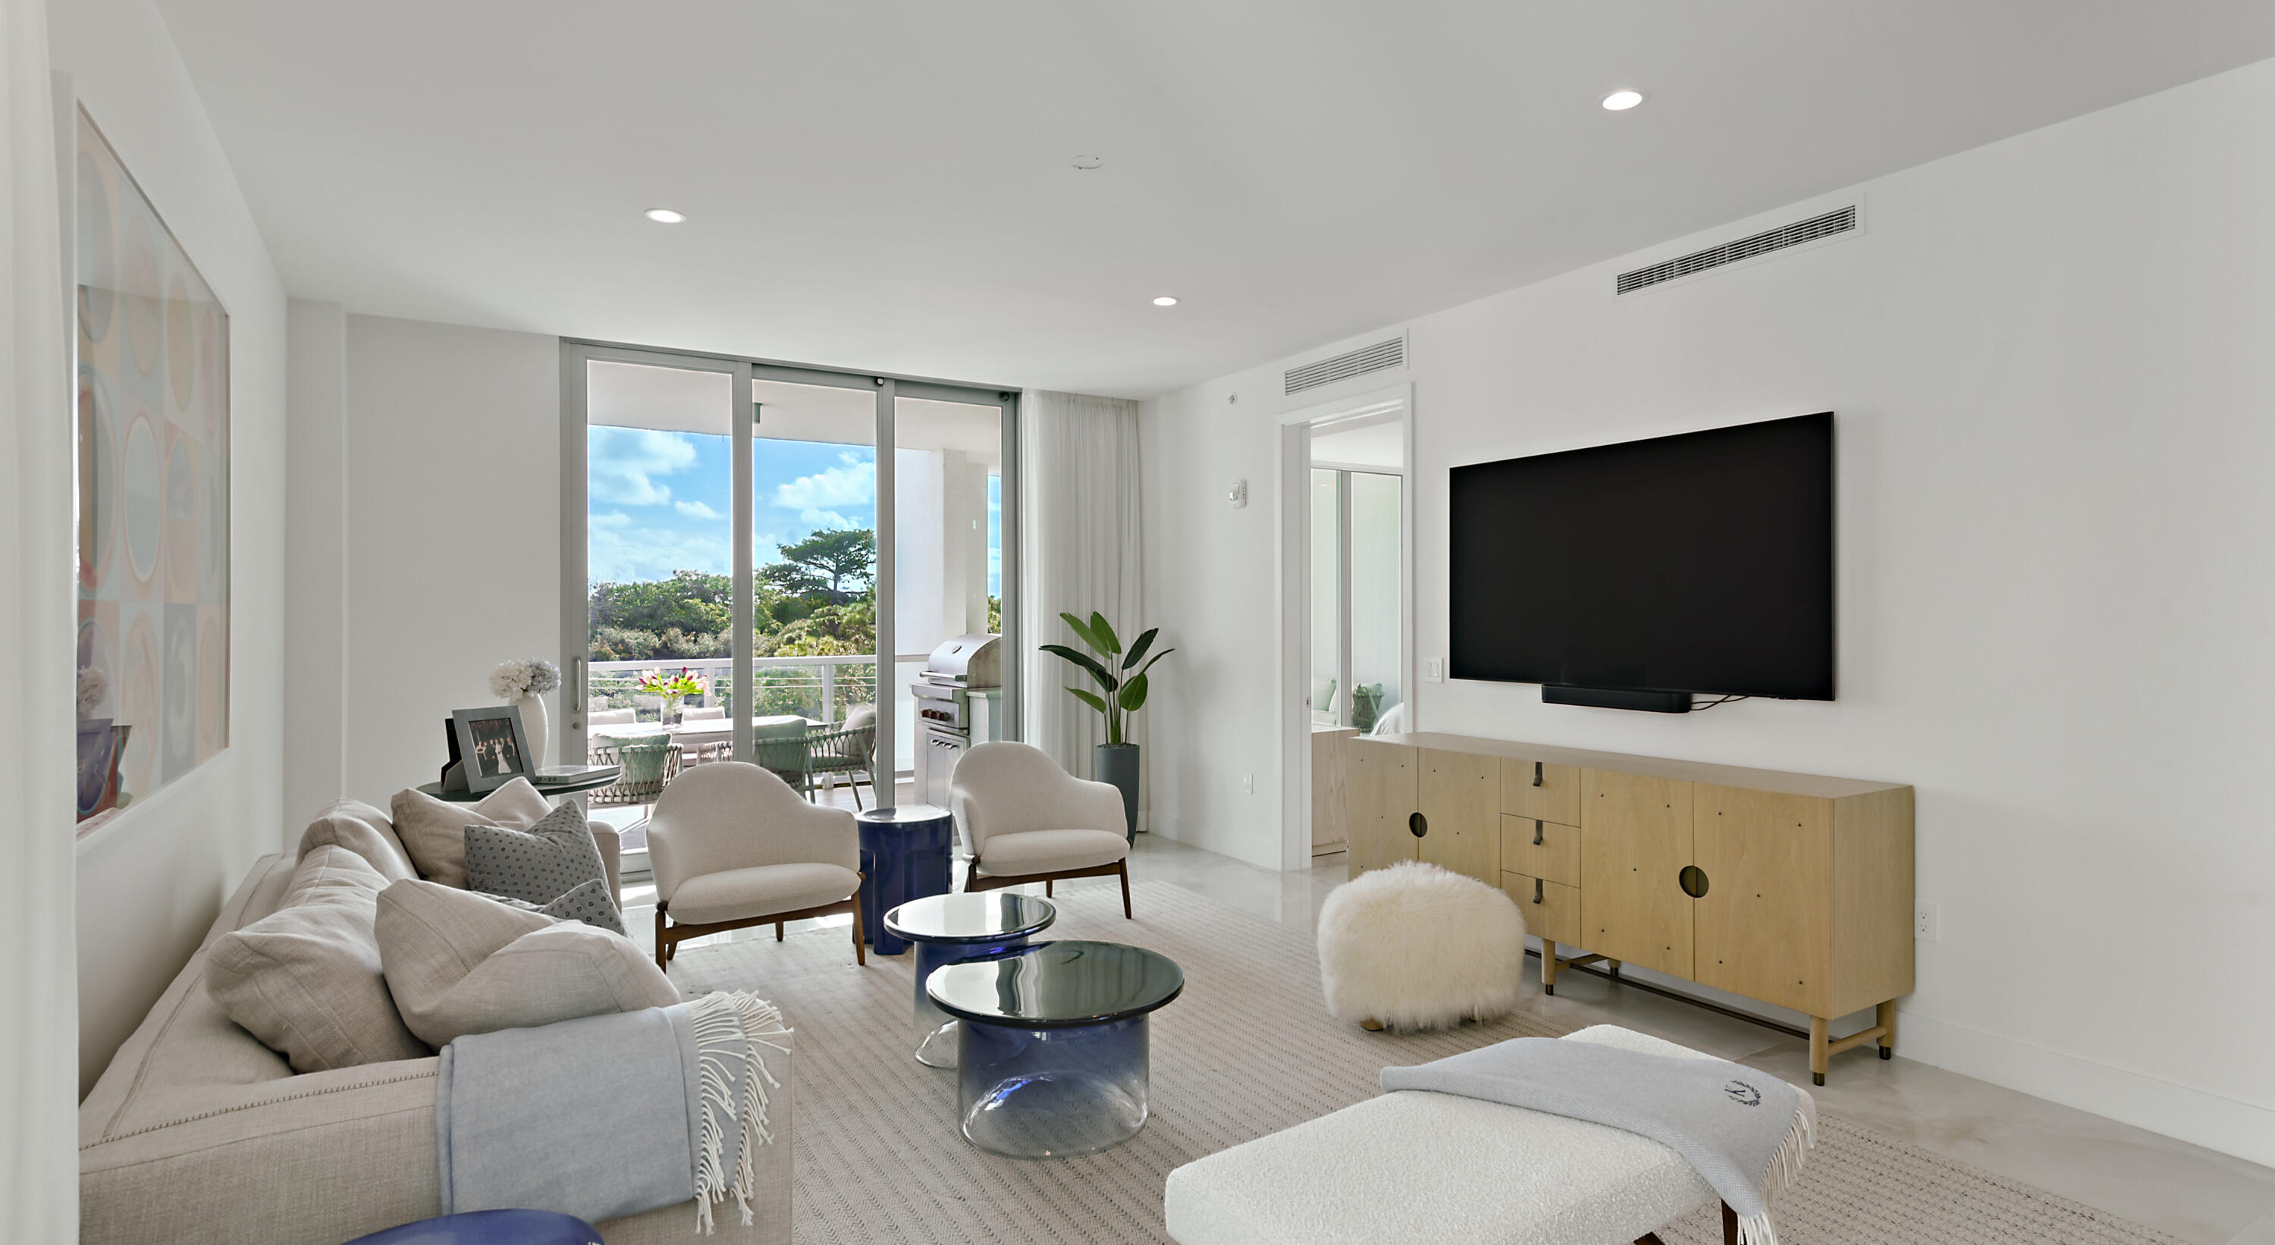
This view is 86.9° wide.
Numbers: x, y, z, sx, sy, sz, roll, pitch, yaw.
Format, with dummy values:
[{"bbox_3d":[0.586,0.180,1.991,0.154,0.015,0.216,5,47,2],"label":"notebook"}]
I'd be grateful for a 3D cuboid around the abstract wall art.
[{"bbox_3d":[-2.244,-0.266,2.783,0.050,1.310,1.830,0,0,-30],"label":"abstract wall art"}]

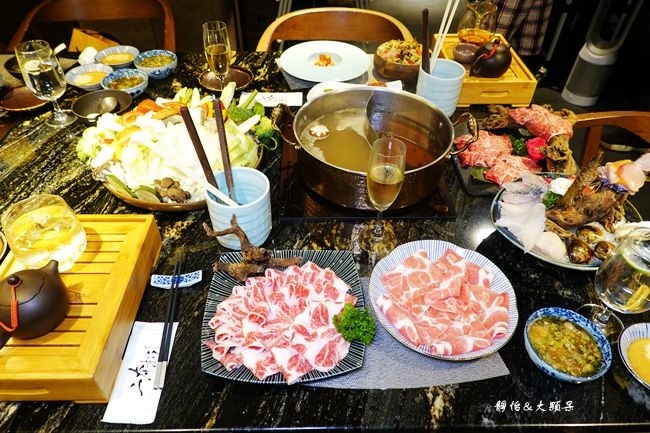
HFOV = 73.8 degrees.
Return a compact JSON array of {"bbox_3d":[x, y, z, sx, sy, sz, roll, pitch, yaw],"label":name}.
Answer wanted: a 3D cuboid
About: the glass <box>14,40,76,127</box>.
[{"bbox_3d":[-0.639,-0.304,1.003,0.080,0.177,0.080,0,43,0],"label":"glass"}]

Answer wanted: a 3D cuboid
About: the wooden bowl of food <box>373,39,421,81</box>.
[{"bbox_3d":[0.216,-0.442,1.231,0.150,0.068,0.150,0,43,0],"label":"wooden bowl of food"}]

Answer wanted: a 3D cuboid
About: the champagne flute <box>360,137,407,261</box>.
[{"bbox_3d":[0.092,-0.028,0.677,0.064,0.195,0.064,1,44,0],"label":"champagne flute"}]

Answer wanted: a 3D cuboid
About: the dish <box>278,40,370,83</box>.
[{"bbox_3d":[0.002,-0.419,1.223,0.258,0.045,0.258,0,43,0],"label":"dish"}]

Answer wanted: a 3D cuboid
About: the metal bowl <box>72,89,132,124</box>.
[{"bbox_3d":[-0.511,-0.247,1.007,0.128,0.033,0.128,1,44,-1],"label":"metal bowl"}]

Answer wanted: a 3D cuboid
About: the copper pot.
[{"bbox_3d":[0.093,-0.144,0.868,0.385,0.095,0.311,3,44,2],"label":"copper pot"}]

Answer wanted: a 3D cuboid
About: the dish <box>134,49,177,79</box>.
[{"bbox_3d":[-0.445,-0.399,1.155,0.110,0.042,0.110,1,44,-1],"label":"dish"}]

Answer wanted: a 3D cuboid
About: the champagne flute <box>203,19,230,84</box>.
[{"bbox_3d":[-0.268,-0.386,1.084,0.060,0.186,0.060,0,43,0],"label":"champagne flute"}]

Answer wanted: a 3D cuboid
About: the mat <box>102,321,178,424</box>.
[{"bbox_3d":[-0.244,0.206,0.585,0.066,0.004,0.144,-1,43,-1],"label":"mat"}]

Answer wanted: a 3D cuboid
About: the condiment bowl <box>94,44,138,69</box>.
[{"bbox_3d":[-0.562,-0.425,1.188,0.119,0.033,0.119,1,44,-1],"label":"condiment bowl"}]

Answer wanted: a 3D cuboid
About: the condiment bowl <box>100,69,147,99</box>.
[{"bbox_3d":[-0.490,-0.321,1.076,0.111,0.040,0.111,1,44,-1],"label":"condiment bowl"}]

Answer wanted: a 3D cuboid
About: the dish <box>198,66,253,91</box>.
[{"bbox_3d":[-0.269,-0.370,1.189,0.149,0.022,0.149,0,43,0],"label":"dish"}]

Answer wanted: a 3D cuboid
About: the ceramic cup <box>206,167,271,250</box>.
[{"bbox_3d":[-0.138,-0.007,0.733,0.102,0.111,0.102,0,43,0],"label":"ceramic cup"}]

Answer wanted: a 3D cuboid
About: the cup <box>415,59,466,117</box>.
[{"bbox_3d":[0.270,-0.301,1.025,0.103,0.102,0.103,1,44,0],"label":"cup"}]

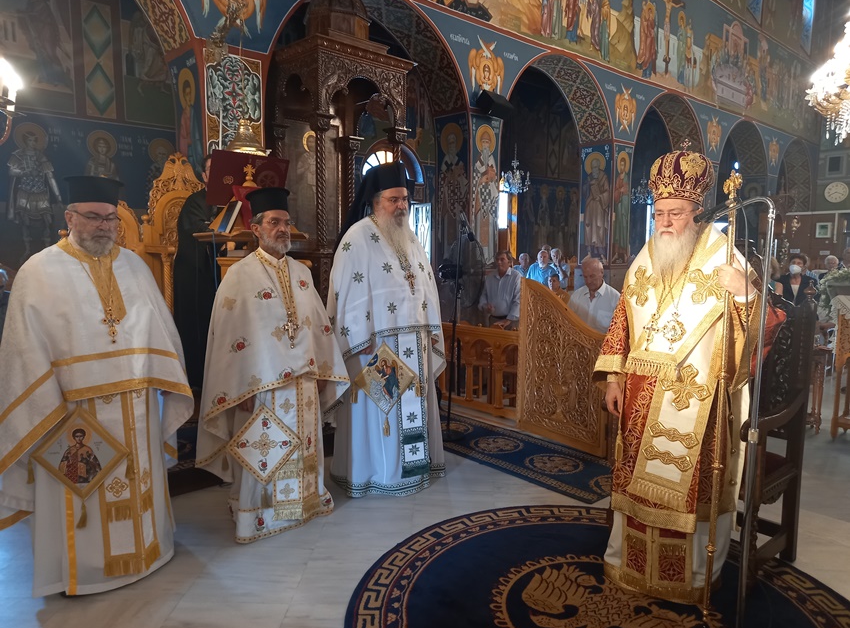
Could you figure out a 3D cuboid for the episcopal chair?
[{"bbox_3d":[1.330,0.403,2.910,0.580,1.520,0.680,-5,8,-40],"label":"episcopal chair"}]

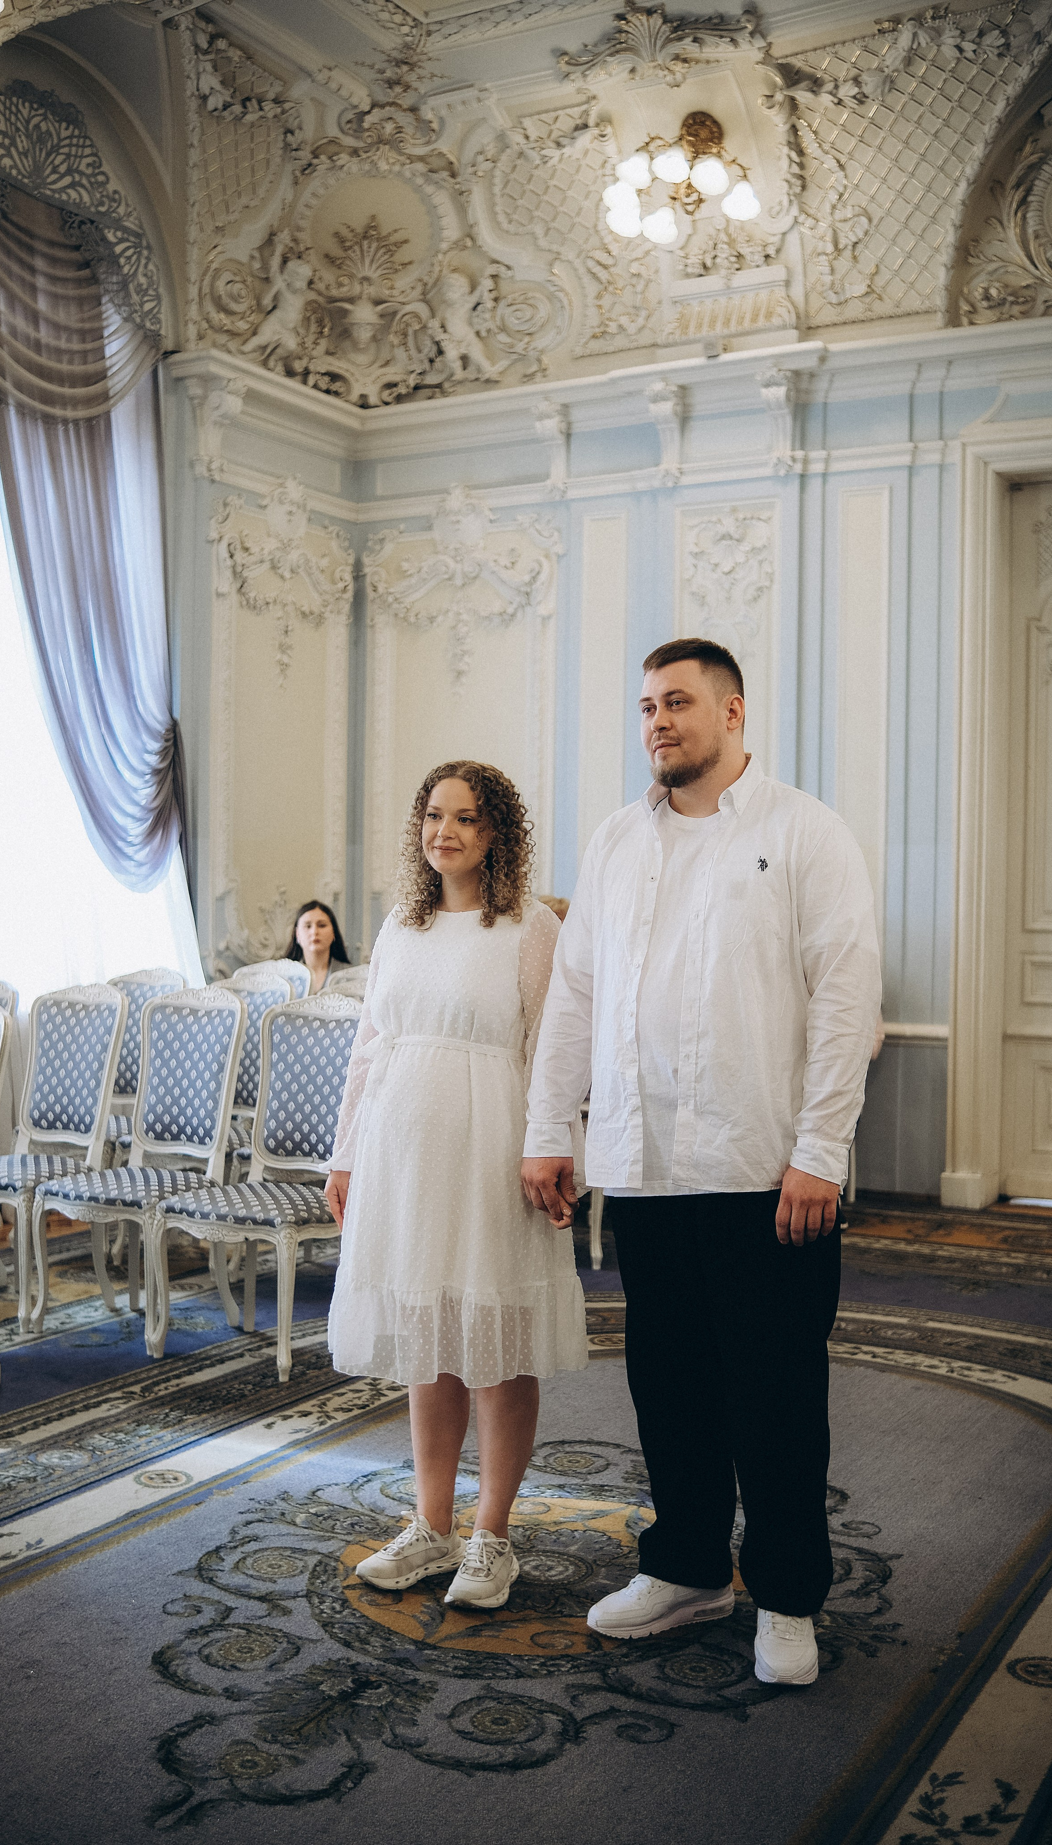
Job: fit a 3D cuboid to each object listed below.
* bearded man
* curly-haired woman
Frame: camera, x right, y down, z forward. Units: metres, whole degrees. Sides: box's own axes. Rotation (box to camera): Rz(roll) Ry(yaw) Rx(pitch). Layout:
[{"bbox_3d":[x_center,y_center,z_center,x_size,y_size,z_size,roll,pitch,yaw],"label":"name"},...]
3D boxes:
[{"bbox_3d":[0.345,0.399,3.430,0.690,1.870,0.420,1,1,29],"label":"bearded man"},{"bbox_3d":[-0.126,0.494,3.658,0.540,1.660,0.390,1,1,29],"label":"curly-haired woman"}]

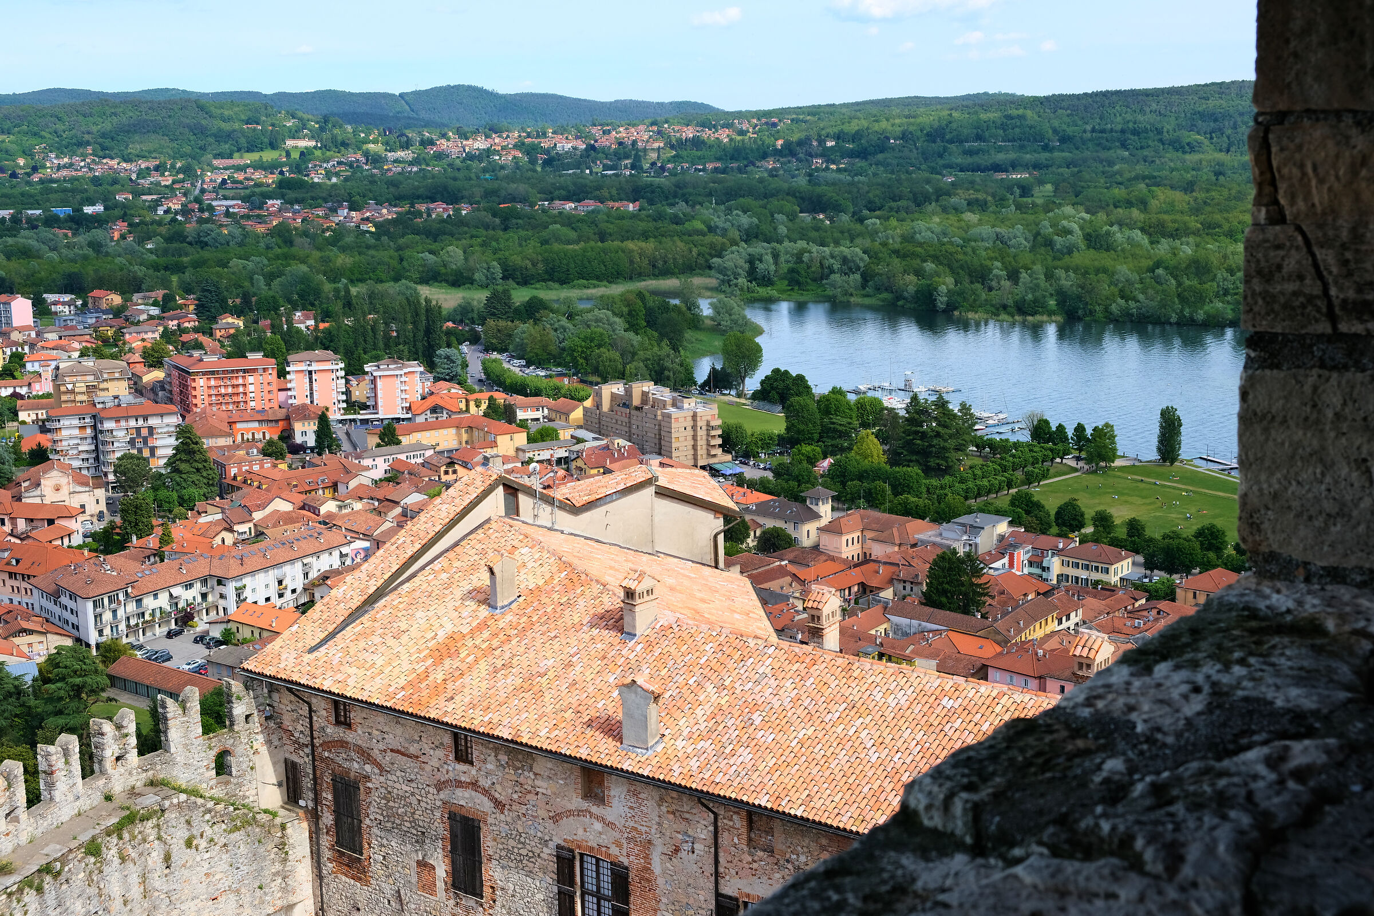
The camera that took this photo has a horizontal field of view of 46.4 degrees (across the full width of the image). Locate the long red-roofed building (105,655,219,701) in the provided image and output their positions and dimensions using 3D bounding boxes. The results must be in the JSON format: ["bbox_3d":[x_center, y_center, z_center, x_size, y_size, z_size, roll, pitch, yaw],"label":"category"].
[{"bbox_3d":[-96.302,41.716,294.918,27.600,3.900,6.100,7,14,35],"label":"long red-roofed building"}]

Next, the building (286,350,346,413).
[{"bbox_3d":[-138.160,-26.410,593.820,20.500,25.000,16.000,-5,12,-20],"label":"building"}]

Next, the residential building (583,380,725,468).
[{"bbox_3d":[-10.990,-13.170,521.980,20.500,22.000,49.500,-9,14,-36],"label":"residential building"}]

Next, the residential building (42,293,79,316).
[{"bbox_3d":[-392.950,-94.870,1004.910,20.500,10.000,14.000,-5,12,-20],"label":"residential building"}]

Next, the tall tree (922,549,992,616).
[{"bbox_3d":[58.060,27.559,345.135,15.000,16.800,13.800,1,12,10],"label":"tall tree"}]

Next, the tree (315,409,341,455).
[{"bbox_3d":[-117.521,-8.318,521.009,8.200,15.200,8.000,-4,12,-13],"label":"tree"}]

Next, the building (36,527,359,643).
[{"bbox_3d":[-102.870,26.940,336.670,28.000,13.200,61.000,8,14,38],"label":"building"}]

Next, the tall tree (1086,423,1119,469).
[{"bbox_3d":[126.347,-3.424,485.965,10.000,14.300,10.000,2,11,15],"label":"tall tree"}]

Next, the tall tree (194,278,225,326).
[{"bbox_3d":[-262.914,-86.403,880.140,16.000,24.300,15.500,-4,12,-16],"label":"tall tree"}]

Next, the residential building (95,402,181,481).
[{"bbox_3d":[-163.110,-3.570,473.840,22.700,24.800,13.500,-6,13,-24],"label":"residential building"}]

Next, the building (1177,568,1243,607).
[{"bbox_3d":[109.050,27.580,331.910,10.800,8.600,17.000,9,14,40],"label":"building"}]

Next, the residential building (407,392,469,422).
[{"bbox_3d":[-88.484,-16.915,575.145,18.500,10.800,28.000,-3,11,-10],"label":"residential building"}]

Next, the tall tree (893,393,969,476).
[{"bbox_3d":[78.418,-8.337,513.368,24.000,25.500,21.000,1,12,9],"label":"tall tree"}]

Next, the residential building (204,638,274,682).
[{"bbox_3d":[-81.994,39.135,297.613,13.000,8.500,8.500,6,14,30],"label":"residential building"}]

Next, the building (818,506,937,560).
[{"bbox_3d":[44.483,19.775,372.666,24.000,12.200,16.300,9,15,42],"label":"building"}]

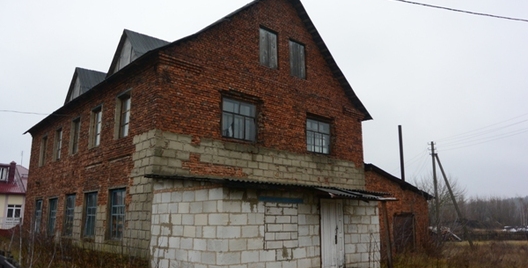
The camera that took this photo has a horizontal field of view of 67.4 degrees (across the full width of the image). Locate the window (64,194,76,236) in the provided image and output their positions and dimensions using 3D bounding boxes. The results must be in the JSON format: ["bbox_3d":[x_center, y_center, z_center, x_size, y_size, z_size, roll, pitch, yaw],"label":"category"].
[{"bbox_3d":[-7.940,3.309,16.161,0.150,1.699,1.292,11,-17,-42],"label":"window"}]

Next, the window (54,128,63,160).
[{"bbox_3d":[-9.640,0.490,18.565,0.150,1.563,0.899,11,-17,-42],"label":"window"}]

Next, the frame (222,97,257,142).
[{"bbox_3d":[-0.840,-0.482,14.235,1.649,1.471,0.150,11,-17,-42],"label":"frame"}]

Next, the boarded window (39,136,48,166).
[{"bbox_3d":[-11.190,0.837,20.112,0.150,1.572,1.012,11,-17,-42],"label":"boarded window"}]

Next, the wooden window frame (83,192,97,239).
[{"bbox_3d":[-6.398,2.974,14.577,0.150,1.650,1.257,11,-17,-42],"label":"wooden window frame"}]

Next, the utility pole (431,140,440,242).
[{"bbox_3d":[12.871,4.209,29.650,0.280,7.280,0.280,-5,-13,23],"label":"utility pole"}]

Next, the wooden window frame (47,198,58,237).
[{"bbox_3d":[-9.452,3.705,17.700,0.150,1.649,1.249,11,-17,-42],"label":"wooden window frame"}]

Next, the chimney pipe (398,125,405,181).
[{"bbox_3d":[8.148,1.125,23.421,0.190,3.425,0.190,11,-17,-42],"label":"chimney pipe"}]

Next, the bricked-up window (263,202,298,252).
[{"bbox_3d":[0.417,2.357,10.181,1.253,1.120,0.180,11,-17,-42],"label":"bricked-up window"}]

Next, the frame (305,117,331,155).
[{"bbox_3d":[2.412,0.138,17.241,1.627,1.451,0.150,11,-17,-42],"label":"frame"}]

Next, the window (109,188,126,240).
[{"bbox_3d":[-4.777,2.602,12.915,0.150,1.649,1.141,11,-17,-42],"label":"window"}]

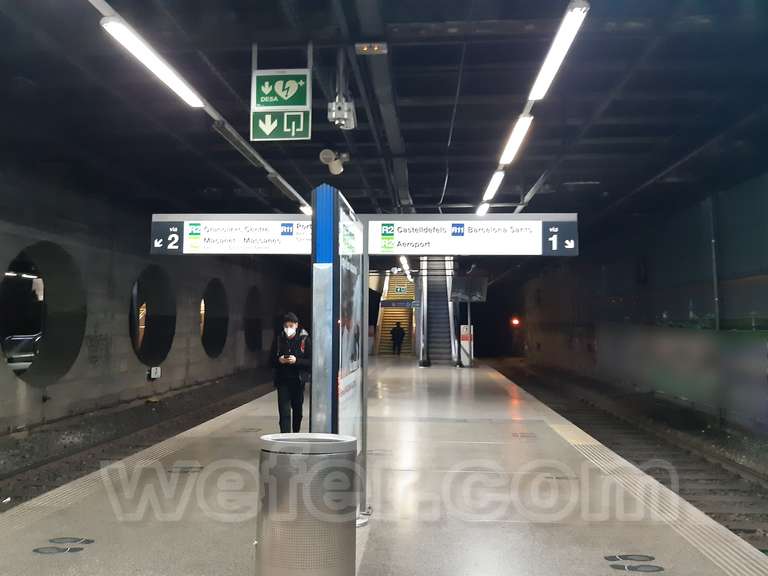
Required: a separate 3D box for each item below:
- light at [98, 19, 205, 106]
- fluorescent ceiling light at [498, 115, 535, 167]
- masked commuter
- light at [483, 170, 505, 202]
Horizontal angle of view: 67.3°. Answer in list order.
[{"bbox_3d":[-1.823,-1.798,4.718,0.130,0.080,1.570,0,-3,4],"label":"light"},{"bbox_3d":[1.487,-1.663,6.512,0.125,0.080,1.570,0,-3,4],"label":"fluorescent ceiling light"},{"bbox_3d":[-1.180,1.196,7.357,0.530,1.750,0.420,0,-3,-1],"label":"masked commuter"},{"bbox_3d":[1.607,-1.500,8.441,0.125,0.080,1.570,0,-3,4],"label":"light"}]

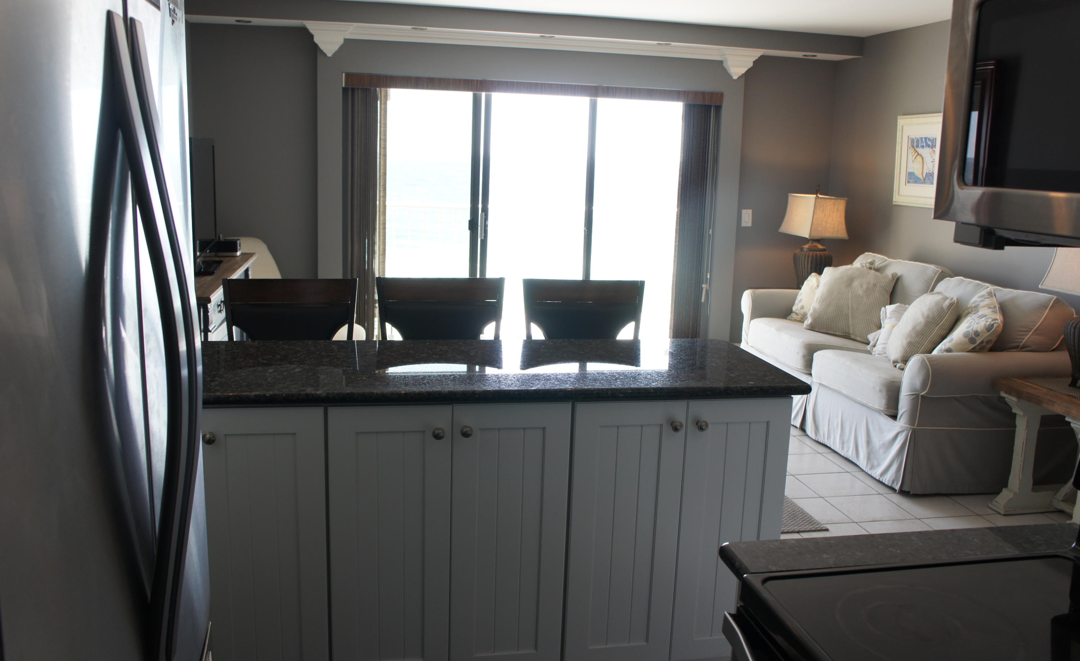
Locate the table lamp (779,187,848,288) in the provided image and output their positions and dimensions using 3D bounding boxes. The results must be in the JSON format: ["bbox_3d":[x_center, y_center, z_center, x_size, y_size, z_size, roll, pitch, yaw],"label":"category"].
[{"bbox_3d":[1.947,-0.641,6.454,0.340,0.770,0.340,-2,12,-21],"label":"table lamp"}]

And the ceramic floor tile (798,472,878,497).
[{"bbox_3d":[1.436,0.751,4.374,0.302,0.010,0.302,0,11,-11],"label":"ceramic floor tile"}]

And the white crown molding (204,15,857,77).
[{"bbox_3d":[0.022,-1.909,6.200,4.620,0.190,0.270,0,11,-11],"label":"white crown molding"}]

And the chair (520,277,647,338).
[{"bbox_3d":[0.193,0.389,3.148,0.460,1.084,0.520,0,11,-11],"label":"chair"}]

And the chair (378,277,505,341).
[{"bbox_3d":[-0.317,0.392,3.045,0.460,1.084,0.520,0,11,-11],"label":"chair"}]

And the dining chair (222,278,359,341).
[{"bbox_3d":[-0.822,0.395,2.943,0.460,1.084,0.520,0,11,-11],"label":"dining chair"}]

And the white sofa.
[{"bbox_3d":[2.006,0.134,5.124,0.980,0.954,2.000,0,11,-11],"label":"white sofa"}]

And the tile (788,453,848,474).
[{"bbox_3d":[1.378,0.694,4.661,0.302,0.010,0.302,0,11,-11],"label":"tile"}]

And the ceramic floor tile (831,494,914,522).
[{"bbox_3d":[1.495,0.809,4.086,0.302,0.010,0.302,0,11,-11],"label":"ceramic floor tile"}]

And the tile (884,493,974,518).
[{"bbox_3d":[1.794,0.807,4.146,0.302,0.010,0.302,0,11,-11],"label":"tile"}]

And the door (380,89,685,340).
[{"bbox_3d":[-0.032,-0.759,6.601,2.400,2.014,0.120,0,11,-11],"label":"door"}]

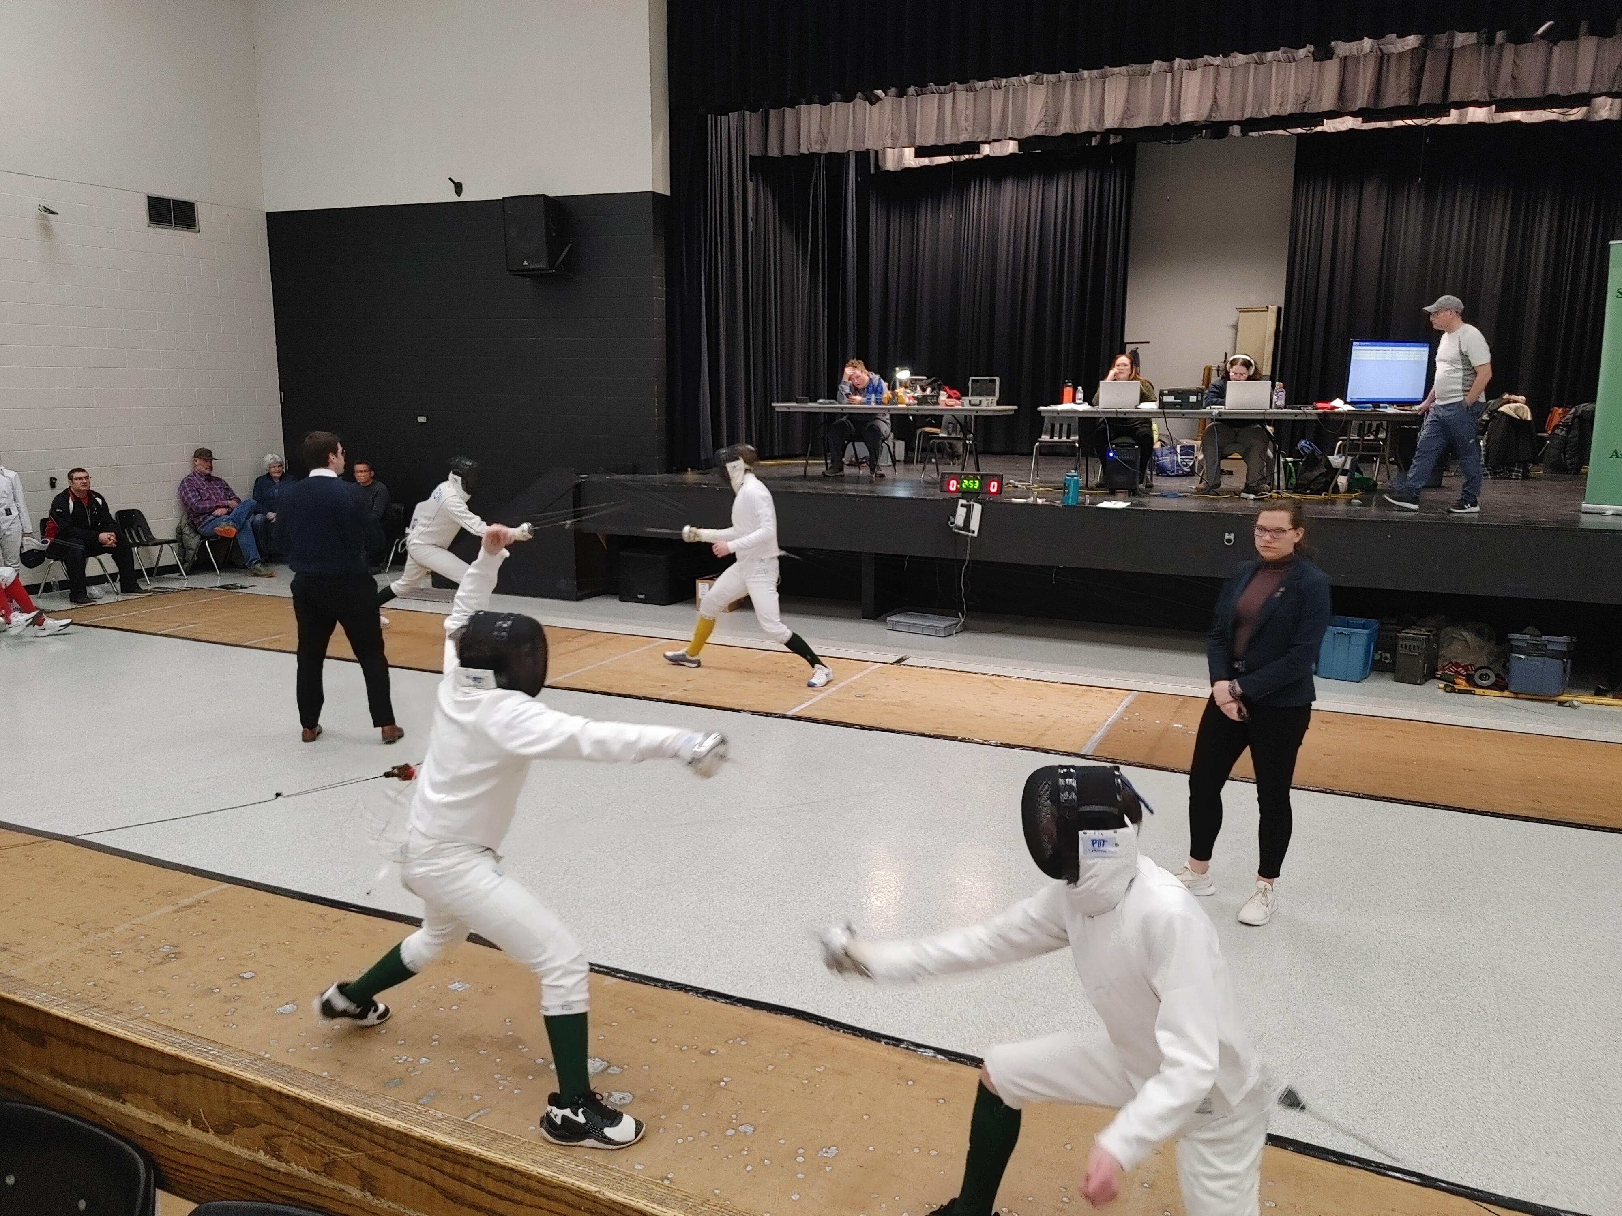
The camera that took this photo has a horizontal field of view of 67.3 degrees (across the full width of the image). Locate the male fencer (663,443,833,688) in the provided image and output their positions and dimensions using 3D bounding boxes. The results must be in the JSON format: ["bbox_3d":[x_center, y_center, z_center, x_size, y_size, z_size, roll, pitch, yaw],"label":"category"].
[{"bbox_3d":[-0.525,-0.374,9.267,1.420,1.740,0.540,4,11,16],"label":"male fencer"}]

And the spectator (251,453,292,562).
[{"bbox_3d":[-6.282,-1.137,14.305,0.820,1.270,0.550,11,14,43],"label":"spectator"}]

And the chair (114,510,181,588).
[{"bbox_3d":[-7.145,-0.675,13.183,0.520,0.750,0.470,5,11,24],"label":"chair"}]

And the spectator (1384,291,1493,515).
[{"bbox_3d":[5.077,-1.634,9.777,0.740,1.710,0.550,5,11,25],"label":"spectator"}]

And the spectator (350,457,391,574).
[{"bbox_3d":[-5.206,-1.069,14.098,0.540,1.240,0.800,3,11,14],"label":"spectator"}]

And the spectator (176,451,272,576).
[{"bbox_3d":[-6.496,-1.069,13.616,1.050,1.380,0.700,5,11,24],"label":"spectator"}]

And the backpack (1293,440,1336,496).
[{"bbox_3d":[4.765,-1.337,11.538,0.370,0.480,0.320,5,11,25],"label":"backpack"}]

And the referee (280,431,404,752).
[{"bbox_3d":[-2.800,-0.116,7.269,0.600,1.860,0.430,2,10,10],"label":"referee"}]

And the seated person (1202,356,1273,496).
[{"bbox_3d":[4.072,-1.773,11.725,0.640,1.270,0.780,5,11,24],"label":"seated person"}]

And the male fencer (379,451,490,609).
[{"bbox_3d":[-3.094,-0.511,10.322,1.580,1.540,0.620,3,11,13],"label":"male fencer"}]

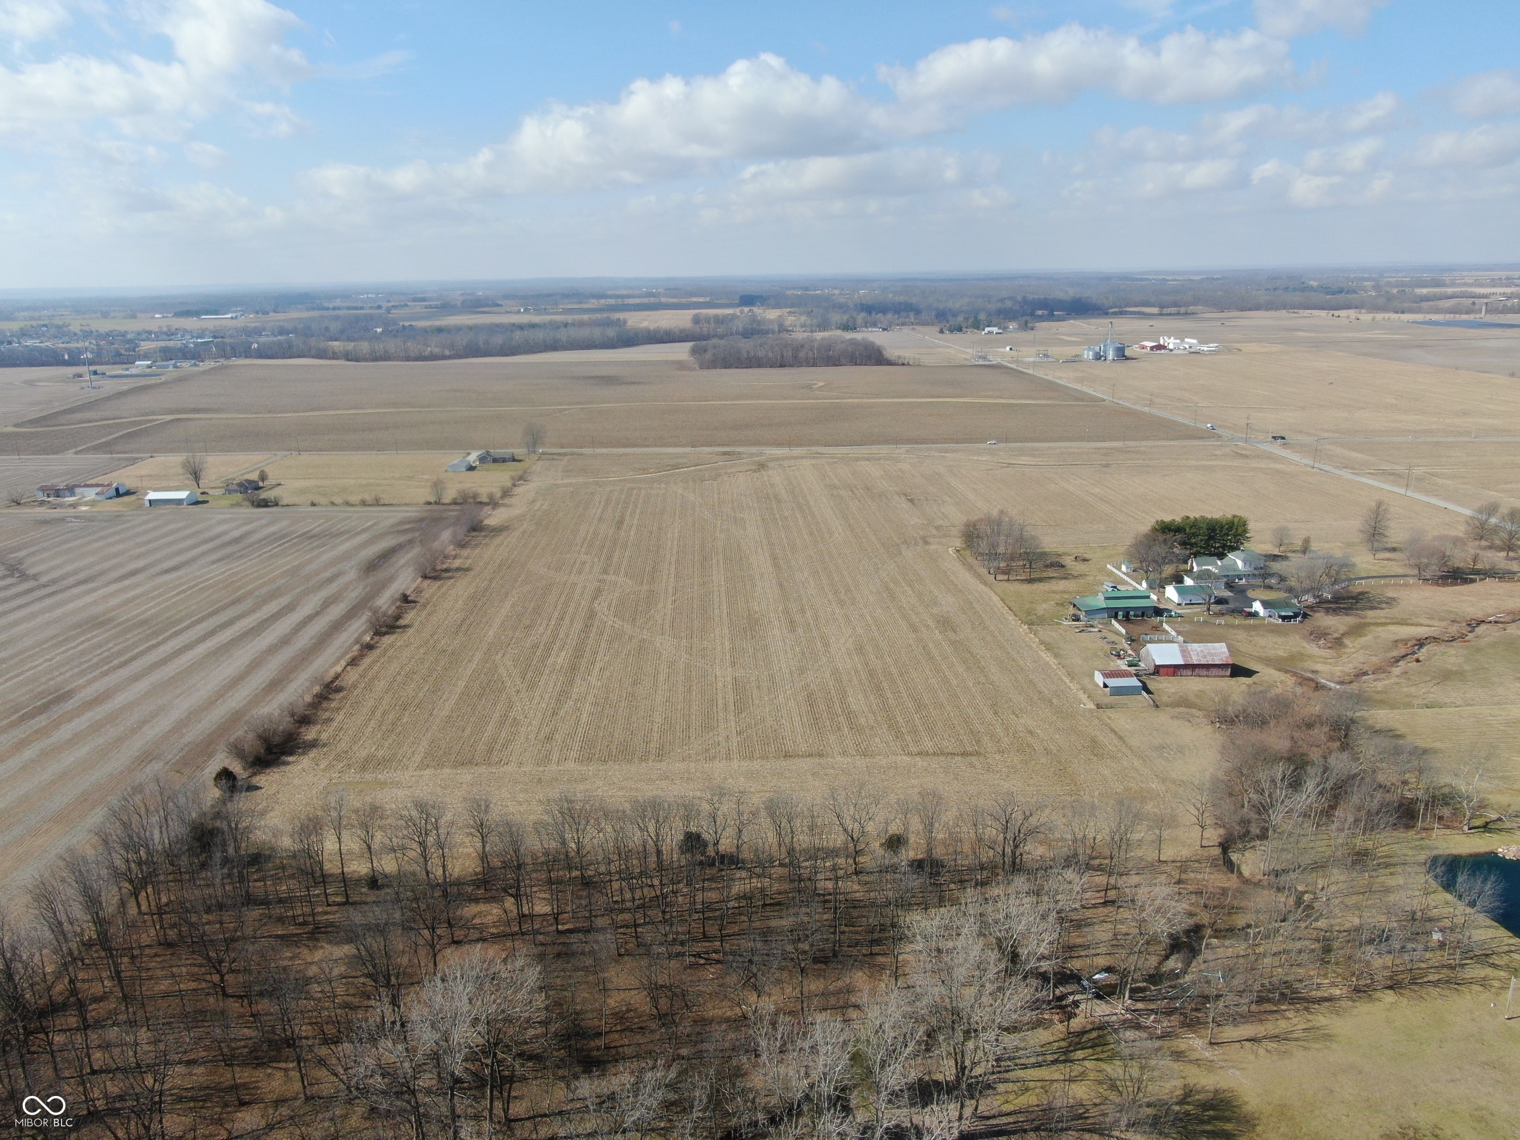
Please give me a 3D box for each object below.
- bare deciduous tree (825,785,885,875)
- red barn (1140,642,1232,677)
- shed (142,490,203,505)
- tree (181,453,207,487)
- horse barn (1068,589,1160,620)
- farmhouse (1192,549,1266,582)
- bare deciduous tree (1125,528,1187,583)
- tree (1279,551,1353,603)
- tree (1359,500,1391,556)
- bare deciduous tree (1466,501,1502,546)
[{"bbox_3d":[17.055,47.003,190.694,10.671,18.100,10.671,-1,16,0],"label":"bare deciduous tree"},{"bbox_3d":[117.344,23.771,290.240,20.800,7.100,11.400,-1,16,0],"label":"red barn"},{"bbox_3d":[-288.367,-35.282,516.920,20.000,6.100,12.000,-1,16,-1],"label":"shed"},{"bbox_3d":[-296.940,-52.089,553.605,12.089,18.800,12.089,-1,16,0],"label":"tree"},{"bbox_3d":[102.721,9.508,306.701,21.000,6.500,10.700,-2,16,-3],"label":"horse barn"},{"bbox_3d":[168.184,-2.462,378.367,21.500,9.000,19.000,-1,16,0],"label":"farmhouse"},{"bbox_3d":[139.551,-5.300,371.274,20.754,18.850,18.500,-1,16,0],"label":"bare deciduous tree"},{"bbox_3d":[183.887,1.874,348.391,21.916,16.550,20.000,-1,16,0],"label":"tree"},{"bbox_3d":[230.381,-14.924,395.292,10.348,22.650,10.348,-1,16,0],"label":"tree"},{"bbox_3d":[286.474,-18.989,417.583,11.611,17.350,11.611,-1,16,0],"label":"bare deciduous tree"}]

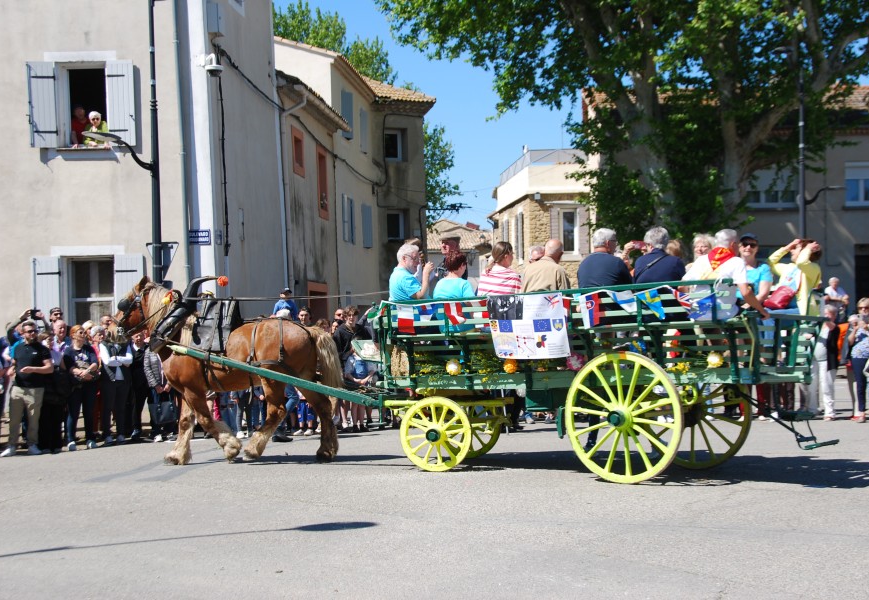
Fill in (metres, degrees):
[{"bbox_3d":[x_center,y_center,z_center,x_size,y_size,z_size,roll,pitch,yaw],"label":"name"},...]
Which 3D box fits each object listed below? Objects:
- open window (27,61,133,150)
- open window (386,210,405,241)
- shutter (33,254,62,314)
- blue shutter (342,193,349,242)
[{"bbox_3d":[-5.515,-3.062,20.200,1.700,1.400,0.280,-1,1,0],"label":"open window"},{"bbox_3d":[-1.149,-2.224,38.600,0.660,0.920,0.150,-2,1,-25],"label":"open window"},{"bbox_3d":[-6.024,-0.008,20.100,0.450,1.380,0.060,-1,1,-5],"label":"shutter"},{"bbox_3d":[-2.313,-2.118,33.600,0.060,1.250,0.500,-1,1,13],"label":"blue shutter"}]

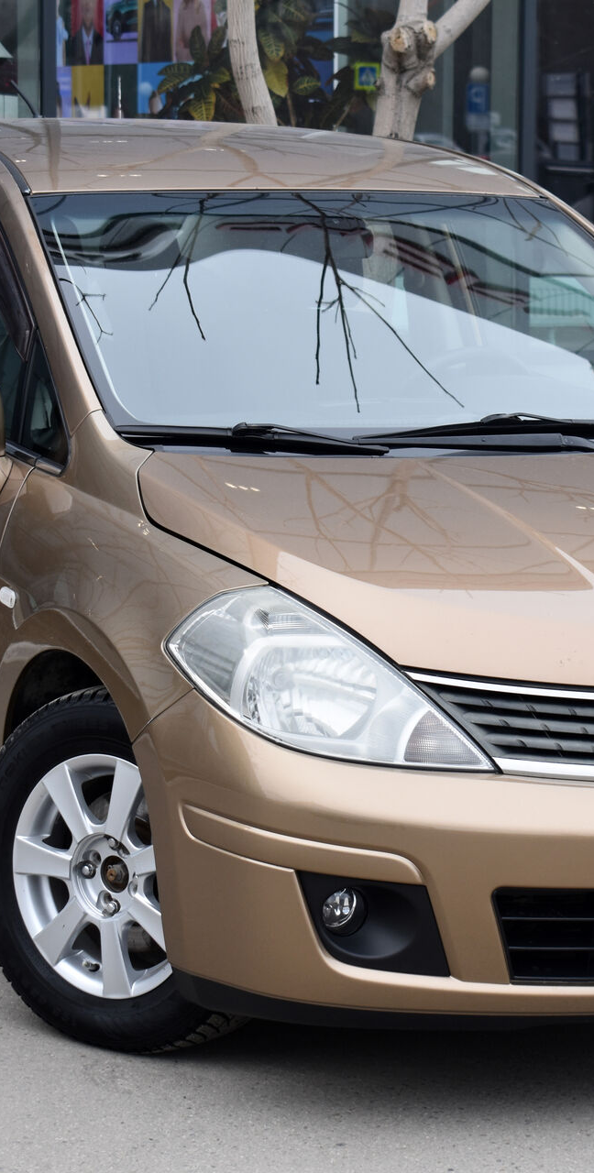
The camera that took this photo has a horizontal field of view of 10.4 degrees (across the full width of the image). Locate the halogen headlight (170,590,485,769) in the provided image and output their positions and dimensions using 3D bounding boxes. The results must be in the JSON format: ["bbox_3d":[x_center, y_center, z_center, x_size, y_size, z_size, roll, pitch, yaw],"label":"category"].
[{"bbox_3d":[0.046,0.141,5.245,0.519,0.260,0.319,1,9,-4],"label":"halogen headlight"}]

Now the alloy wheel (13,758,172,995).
[{"bbox_3d":[-0.279,0.487,5.633,0.416,0.416,0.155,8,11,35],"label":"alloy wheel"}]

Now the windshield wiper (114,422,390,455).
[{"bbox_3d":[-0.077,-0.262,5.850,0.500,0.055,0.080,1,9,-9],"label":"windshield wiper"}]

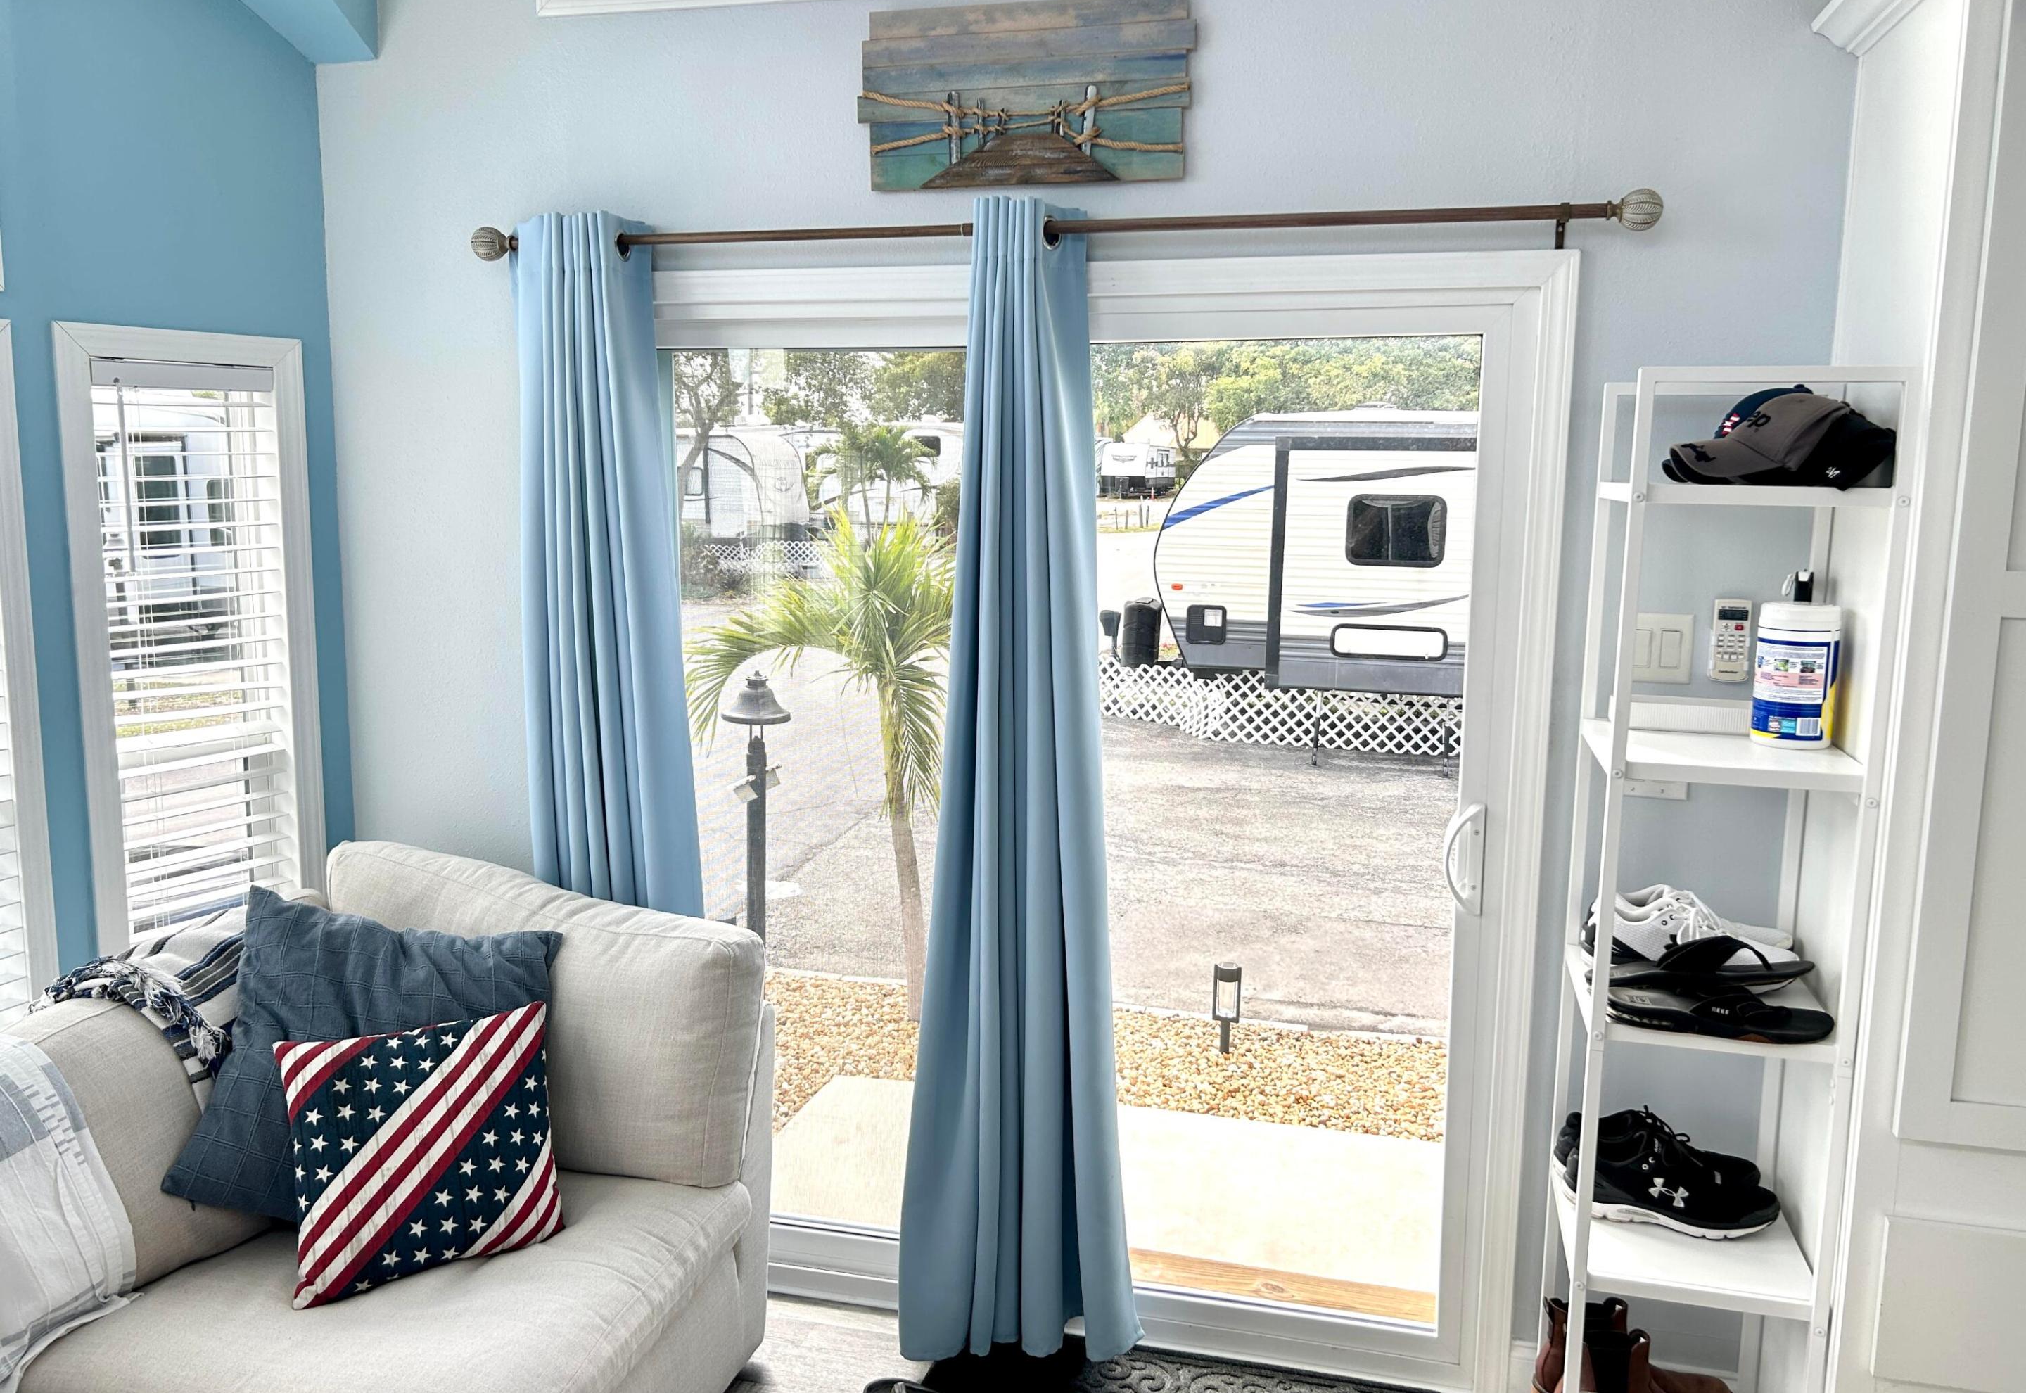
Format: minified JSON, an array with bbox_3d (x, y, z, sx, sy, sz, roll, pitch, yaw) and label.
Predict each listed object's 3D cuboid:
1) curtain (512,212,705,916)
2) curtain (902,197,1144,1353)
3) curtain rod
[{"bbox_3d":[-0.762,0.146,3.003,0.400,2.120,0.160,3,8,15],"label":"curtain"},{"bbox_3d":[0.028,0.186,2.789,0.440,2.120,0.170,3,8,15],"label":"curtain"},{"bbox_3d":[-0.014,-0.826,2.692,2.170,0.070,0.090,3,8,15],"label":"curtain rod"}]

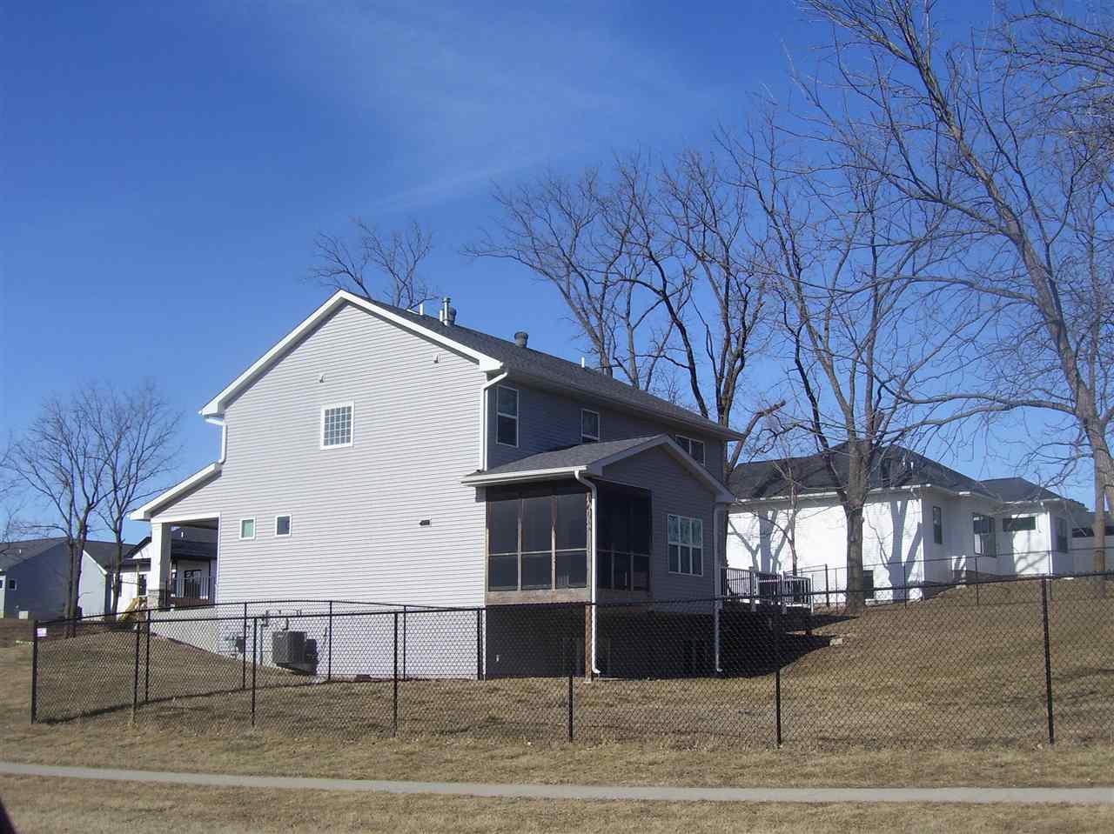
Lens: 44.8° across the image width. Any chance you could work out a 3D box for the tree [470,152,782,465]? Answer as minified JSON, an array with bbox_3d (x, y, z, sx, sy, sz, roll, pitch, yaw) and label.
[{"bbox_3d":[2.905,-1.712,56.778,13.090,19.940,11.000,0,-11,0],"label":"tree"}]

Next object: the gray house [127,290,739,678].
[{"bbox_3d":[-1.983,2.645,40.953,16.000,10.200,13.750,-7,-13,33],"label":"gray house"}]

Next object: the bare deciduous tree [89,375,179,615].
[{"bbox_3d":[-20.296,3.889,65.050,4.270,11.460,4.600,0,-11,0],"label":"bare deciduous tree"}]

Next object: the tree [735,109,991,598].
[{"bbox_3d":[11.715,-2.364,52.105,10.000,19.700,9.500,0,-11,0],"label":"tree"}]

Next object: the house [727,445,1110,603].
[{"bbox_3d":[14.001,5.041,61.415,17.300,7.700,13.000,-7,-13,33],"label":"house"}]

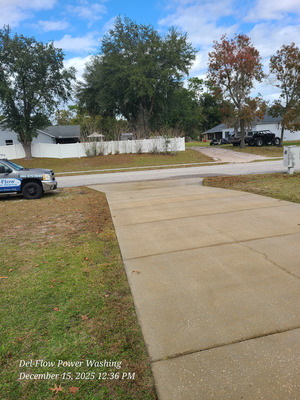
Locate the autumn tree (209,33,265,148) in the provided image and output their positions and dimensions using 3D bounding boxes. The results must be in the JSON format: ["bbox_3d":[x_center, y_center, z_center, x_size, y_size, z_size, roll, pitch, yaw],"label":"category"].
[{"bbox_3d":[11.231,-13.645,38.424,7.200,13.800,7.000,-4,9,-9],"label":"autumn tree"}]

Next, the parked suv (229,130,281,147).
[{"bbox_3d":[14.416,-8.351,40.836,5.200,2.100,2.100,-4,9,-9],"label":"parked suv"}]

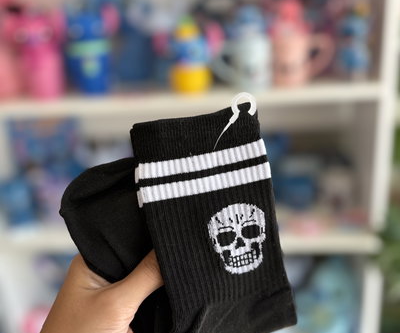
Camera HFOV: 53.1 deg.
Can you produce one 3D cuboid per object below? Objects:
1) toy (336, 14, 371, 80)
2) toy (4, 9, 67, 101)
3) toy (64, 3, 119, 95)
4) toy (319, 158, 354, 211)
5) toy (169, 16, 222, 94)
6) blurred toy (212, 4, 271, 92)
[{"bbox_3d":[0.323,-0.250,0.847,0.065,0.127,0.070,1,19,14],"label":"toy"},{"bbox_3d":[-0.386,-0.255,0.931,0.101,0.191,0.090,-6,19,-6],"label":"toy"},{"bbox_3d":[-0.246,-0.261,0.910,0.091,0.197,0.085,-5,19,-2],"label":"toy"},{"bbox_3d":[0.344,0.040,1.008,0.080,0.117,0.080,0,19,14],"label":"toy"},{"bbox_3d":[-0.010,-0.237,0.860,0.101,0.151,0.080,-3,19,4],"label":"toy"},{"bbox_3d":[0.087,-0.247,0.844,0.112,0.167,0.085,-2,19,7],"label":"blurred toy"}]

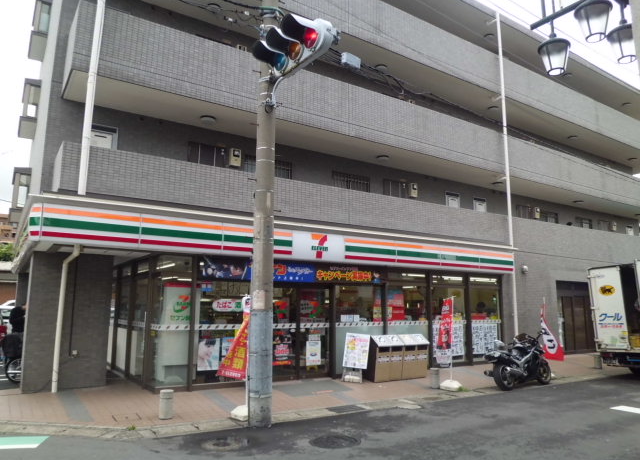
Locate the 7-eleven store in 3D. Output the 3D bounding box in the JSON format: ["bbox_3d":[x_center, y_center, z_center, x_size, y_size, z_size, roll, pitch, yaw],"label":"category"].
[{"bbox_3d":[-1.641,2.331,14.890,13.152,3.542,8.193,6,-12,-32],"label":"7-eleven store"}]

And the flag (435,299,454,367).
[{"bbox_3d":[2.665,2.198,10.408,0.120,1.431,0.450,6,-12,-32],"label":"flag"}]

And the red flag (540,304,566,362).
[{"bbox_3d":[5.778,2.514,11.905,0.140,1.329,0.520,6,-12,-32],"label":"red flag"}]

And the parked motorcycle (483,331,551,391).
[{"bbox_3d":[4.289,2.800,10.444,2.100,1.130,0.720,7,-12,-35],"label":"parked motorcycle"}]

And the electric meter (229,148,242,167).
[{"bbox_3d":[-2.269,-1.946,12.954,0.240,0.440,0.130,6,-12,-32],"label":"electric meter"}]

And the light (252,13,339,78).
[{"bbox_3d":[-0.379,-2.391,6.347,0.550,0.420,1.220,6,-12,-32],"label":"light"}]

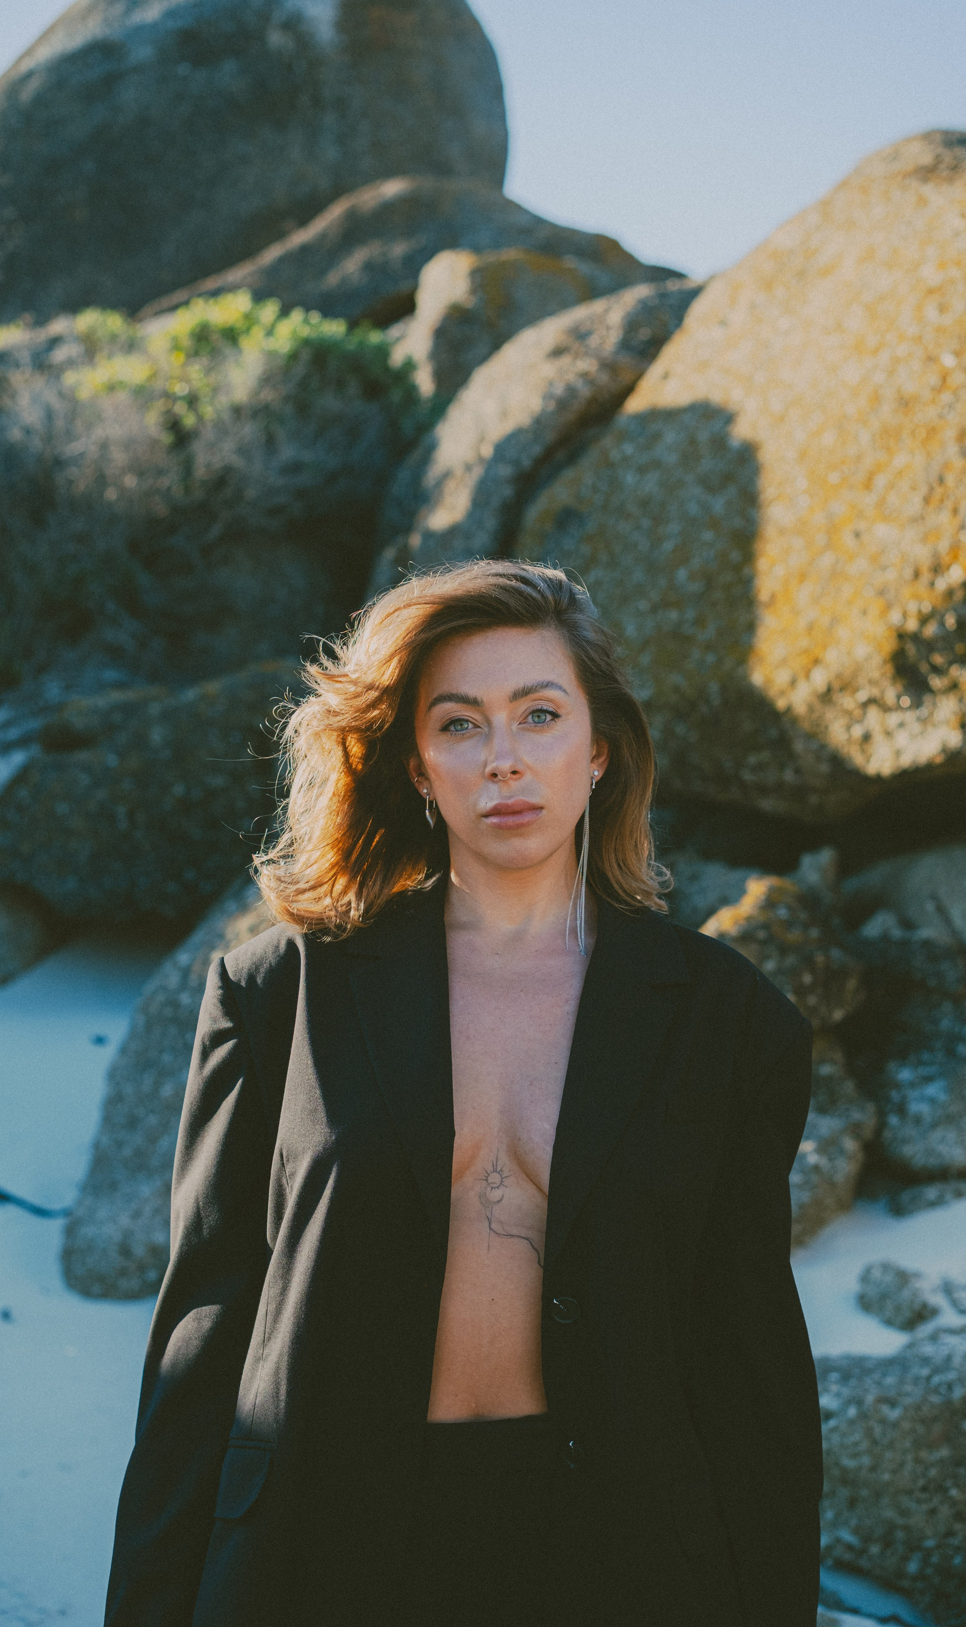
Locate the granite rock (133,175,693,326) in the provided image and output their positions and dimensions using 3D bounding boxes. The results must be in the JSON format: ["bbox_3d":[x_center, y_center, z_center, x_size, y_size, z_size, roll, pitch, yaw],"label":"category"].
[{"bbox_3d":[-0.450,-3.250,13.700,3.300,1.100,2.000,0,0,0],"label":"granite rock"}]

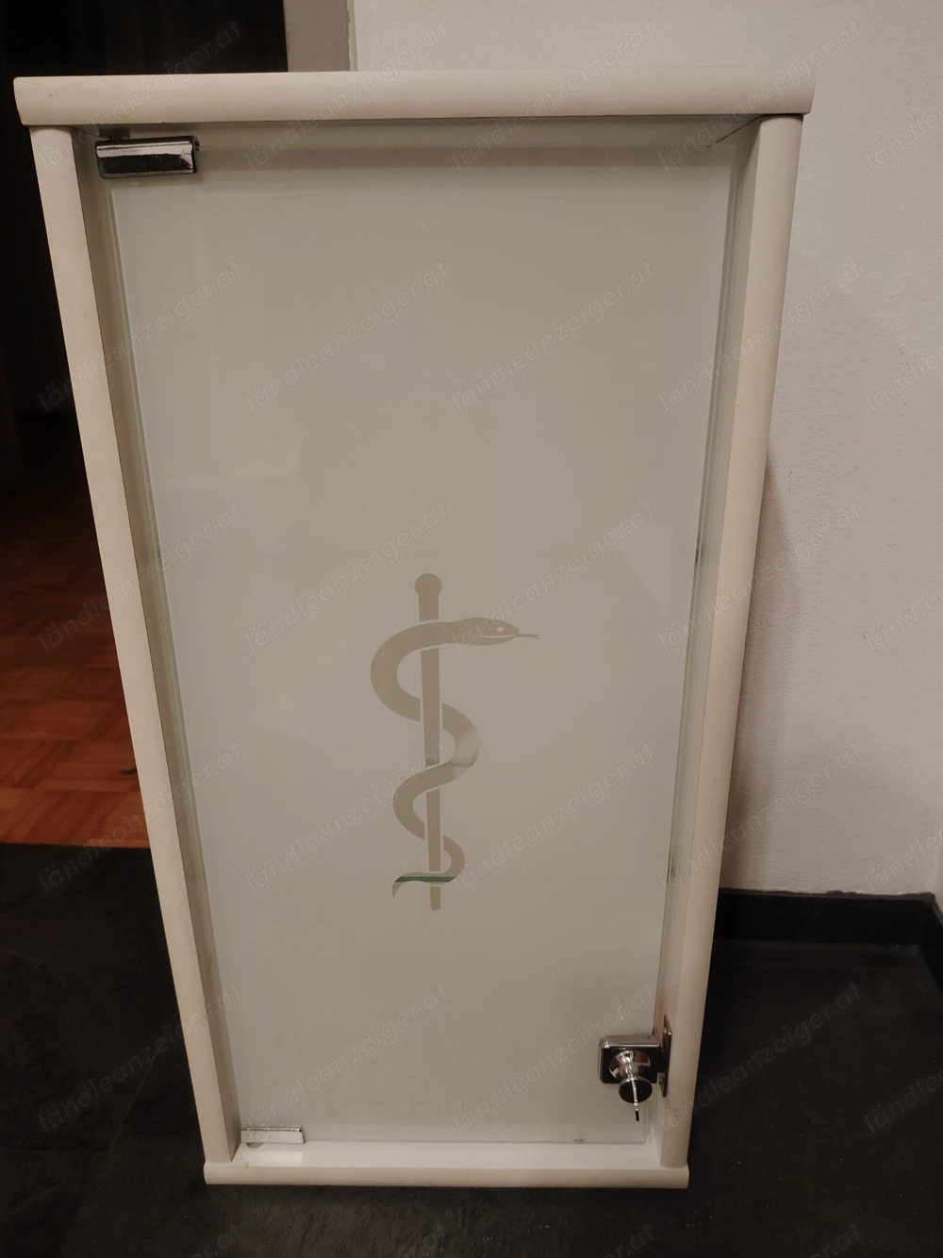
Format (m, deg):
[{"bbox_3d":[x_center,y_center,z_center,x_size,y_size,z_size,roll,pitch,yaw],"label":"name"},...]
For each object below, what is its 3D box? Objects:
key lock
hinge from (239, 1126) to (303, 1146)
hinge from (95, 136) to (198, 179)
[{"bbox_3d":[0.099,0.273,0.523,0.043,0.056,0.054,0,21,1],"label":"key lock"},{"bbox_3d":[-0.130,0.328,0.568,0.040,0.014,0.012,0,21,1],"label":"hinge"},{"bbox_3d":[-0.135,-0.197,0.365,0.040,0.014,0.012,0,21,1],"label":"hinge"}]

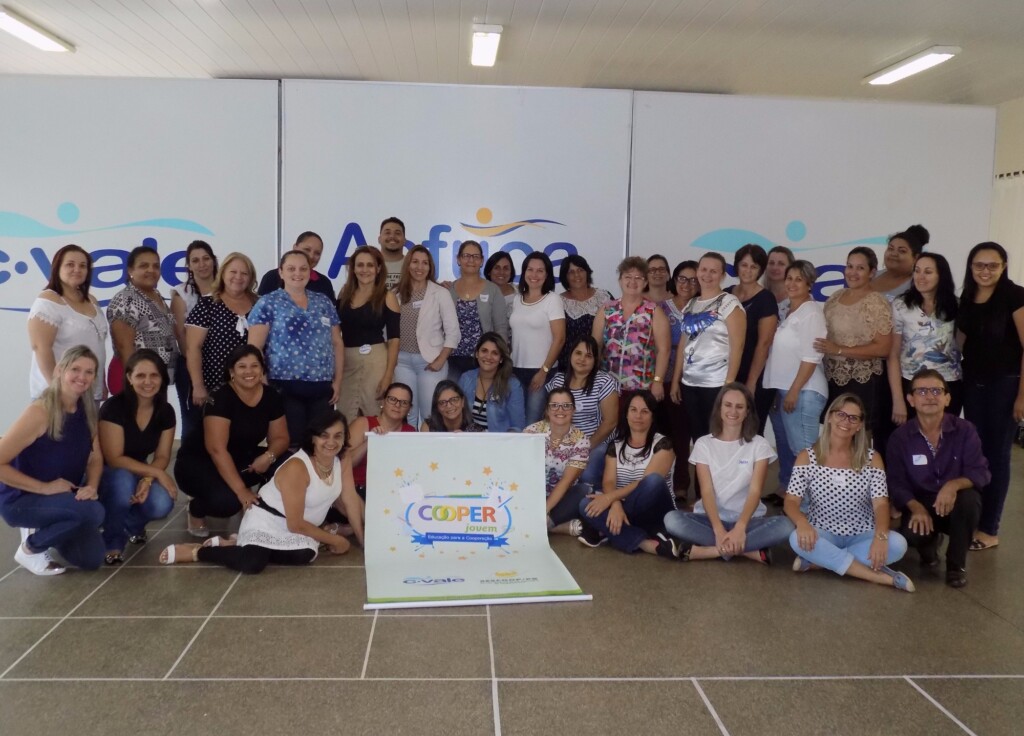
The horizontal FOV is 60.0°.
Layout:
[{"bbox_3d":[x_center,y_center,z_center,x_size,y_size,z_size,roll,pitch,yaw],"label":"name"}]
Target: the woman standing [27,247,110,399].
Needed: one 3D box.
[{"bbox_3d":[-2.510,0.110,5.047,0.360,1.610,0.460,7,8,40],"label":"woman standing"}]

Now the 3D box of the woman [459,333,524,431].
[{"bbox_3d":[-0.120,0.328,5.459,0.550,1.089,0.650,3,6,14],"label":"woman"}]

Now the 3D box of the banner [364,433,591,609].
[{"bbox_3d":[-0.205,0.704,4.355,1.030,0.610,0.880,2,6,1],"label":"banner"}]

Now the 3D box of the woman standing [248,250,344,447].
[{"bbox_3d":[-1.291,0.106,5.325,0.560,1.608,0.360,-1,7,-22],"label":"woman standing"}]

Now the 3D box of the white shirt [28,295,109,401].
[{"bbox_3d":[-2.495,-0.113,4.993,0.330,0.610,0.450,7,8,40],"label":"white shirt"}]

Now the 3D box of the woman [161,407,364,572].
[{"bbox_3d":[-1.264,0.586,4.529,0.946,0.723,0.579,-3,7,-33],"label":"woman"}]

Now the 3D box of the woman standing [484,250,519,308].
[{"bbox_3d":[-0.093,0.022,5.998,0.450,1.600,0.300,1,6,-2],"label":"woman standing"}]

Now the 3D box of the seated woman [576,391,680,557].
[{"bbox_3d":[0.661,0.533,4.946,0.540,0.860,0.700,2,7,8],"label":"seated woman"}]

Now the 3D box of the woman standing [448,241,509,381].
[{"bbox_3d":[-0.221,-0.045,6.188,0.500,1.672,0.320,2,6,6],"label":"woman standing"}]

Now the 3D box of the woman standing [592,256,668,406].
[{"bbox_3d":[0.714,0.114,5.456,0.500,1.580,0.320,3,7,15],"label":"woman standing"}]

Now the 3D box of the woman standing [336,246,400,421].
[{"bbox_3d":[-0.895,0.070,5.397,0.430,1.600,0.300,2,6,3],"label":"woman standing"}]

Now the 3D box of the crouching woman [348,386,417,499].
[{"bbox_3d":[-0.707,0.492,5.163,0.580,0.801,0.650,1,6,-6],"label":"crouching woman"}]

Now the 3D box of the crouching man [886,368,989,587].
[{"bbox_3d":[2.207,0.518,4.621,0.540,1.040,0.700,4,7,21],"label":"crouching man"}]

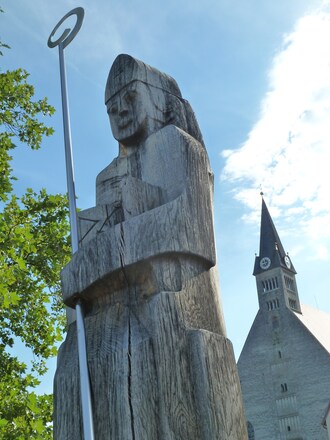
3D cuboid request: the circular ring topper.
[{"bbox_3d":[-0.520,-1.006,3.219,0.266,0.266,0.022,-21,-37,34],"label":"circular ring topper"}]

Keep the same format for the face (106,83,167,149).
[{"bbox_3d":[-0.150,-0.514,3.219,0.201,0.296,0.256,18,-32,-39],"label":"face"}]

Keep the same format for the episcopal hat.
[{"bbox_3d":[-0.123,-0.736,3.372,0.328,0.257,0.271,18,-32,-39],"label":"episcopal hat"}]

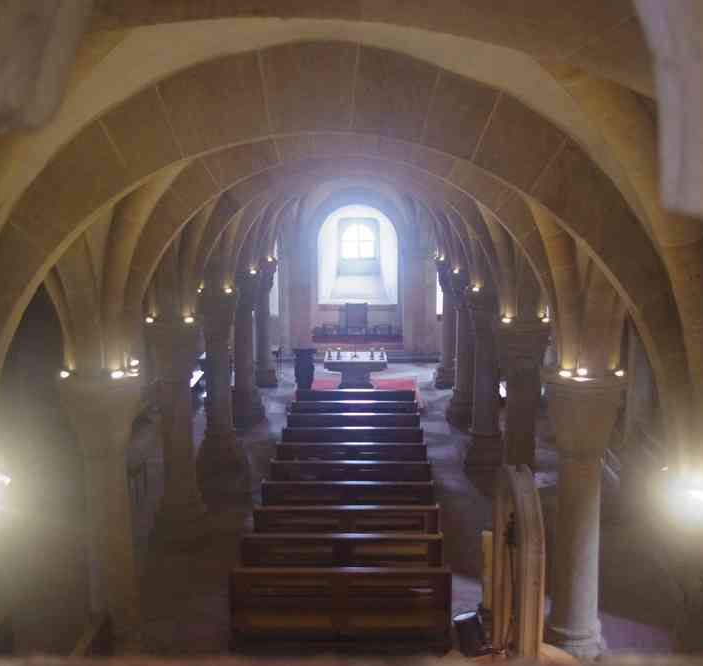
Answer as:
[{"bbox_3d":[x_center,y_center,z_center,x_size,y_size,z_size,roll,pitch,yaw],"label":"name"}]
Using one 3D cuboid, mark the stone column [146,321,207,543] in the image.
[{"bbox_3d":[-2.459,1.459,11.501,0.760,3.280,0.760,0,10,1],"label":"stone column"}]

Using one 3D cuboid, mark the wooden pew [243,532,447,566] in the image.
[{"bbox_3d":[-0.089,2.847,10.209,2.411,0.920,0.600,0,10,2],"label":"wooden pew"}]

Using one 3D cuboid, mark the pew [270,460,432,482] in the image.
[{"bbox_3d":[-0.017,2.385,12.899,2.411,0.920,0.600,0,10,2],"label":"pew"}]

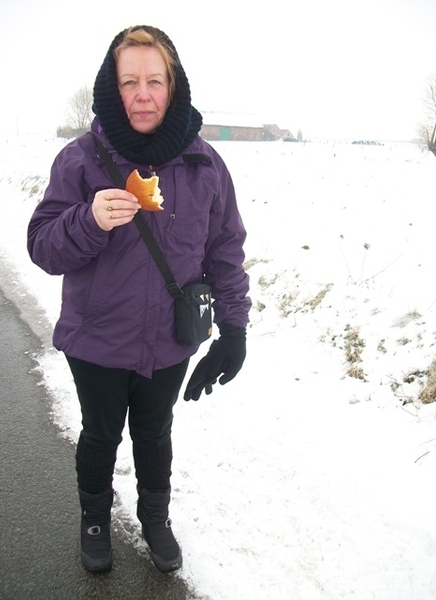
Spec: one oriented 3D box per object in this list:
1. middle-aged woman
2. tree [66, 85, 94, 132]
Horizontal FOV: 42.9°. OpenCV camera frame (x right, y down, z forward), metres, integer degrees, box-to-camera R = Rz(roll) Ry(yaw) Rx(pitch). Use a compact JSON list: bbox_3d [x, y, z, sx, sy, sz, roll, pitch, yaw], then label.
[{"bbox_3d":[-0.239,0.081,1.659,0.660,1.660,0.450,0,17,-6],"label":"middle-aged woman"},{"bbox_3d":[-18.686,-25.901,75.937,4.388,6.820,4.388,2,17,0],"label":"tree"}]

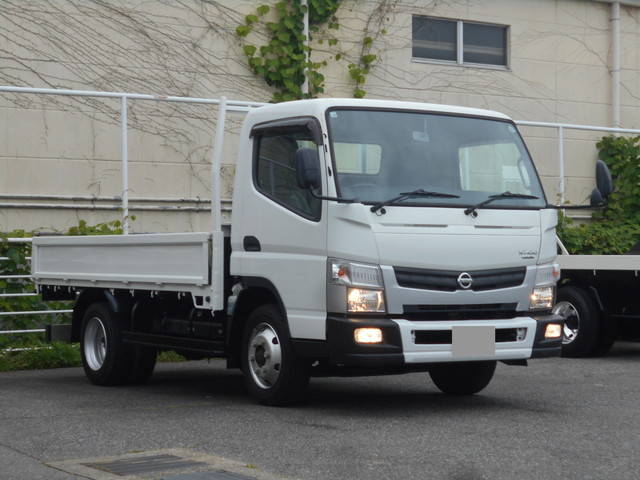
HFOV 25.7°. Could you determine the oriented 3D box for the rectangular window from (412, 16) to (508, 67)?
[{"bbox_3d":[2.124,-2.919,20.916,1.800,0.700,0.100,1,-1,-30],"label":"rectangular window"}]

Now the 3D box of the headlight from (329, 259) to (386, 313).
[{"bbox_3d":[0.237,0.297,9.056,0.380,0.340,0.180,1,-2,-33],"label":"headlight"}]

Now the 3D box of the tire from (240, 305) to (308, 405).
[{"bbox_3d":[-0.310,0.805,9.849,0.205,0.720,0.720,1,-2,-33],"label":"tire"}]

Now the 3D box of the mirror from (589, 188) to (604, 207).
[{"bbox_3d":[1.974,-0.306,10.051,0.090,0.140,0.140,-2,-3,38],"label":"mirror"}]

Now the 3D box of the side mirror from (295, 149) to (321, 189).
[{"bbox_3d":[-0.076,-0.446,8.882,0.180,0.270,0.090,1,-1,-13],"label":"side mirror"}]

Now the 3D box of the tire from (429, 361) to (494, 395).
[{"bbox_3d":[1.080,0.830,10.739,0.205,0.720,0.720,1,-2,-33],"label":"tire"}]

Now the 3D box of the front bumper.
[{"bbox_3d":[0.951,0.673,9.555,1.960,0.340,0.310,1,-1,-31],"label":"front bumper"}]

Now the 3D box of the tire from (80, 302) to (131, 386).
[{"bbox_3d":[-1.860,0.901,12.203,0.205,0.720,0.720,1,-2,-33],"label":"tire"}]

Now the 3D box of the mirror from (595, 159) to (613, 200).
[{"bbox_3d":[2.058,-0.442,10.182,0.090,0.280,0.180,0,-1,34],"label":"mirror"}]

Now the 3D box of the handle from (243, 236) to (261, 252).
[{"bbox_3d":[-0.477,0.028,10.021,0.060,0.110,0.250,1,-1,-31],"label":"handle"}]

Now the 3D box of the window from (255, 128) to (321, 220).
[{"bbox_3d":[-0.220,-0.454,9.743,0.060,0.660,0.930,7,-4,-31],"label":"window"}]

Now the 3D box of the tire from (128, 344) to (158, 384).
[{"bbox_3d":[-1.671,0.904,12.325,0.205,0.720,0.720,1,-2,-33],"label":"tire"}]

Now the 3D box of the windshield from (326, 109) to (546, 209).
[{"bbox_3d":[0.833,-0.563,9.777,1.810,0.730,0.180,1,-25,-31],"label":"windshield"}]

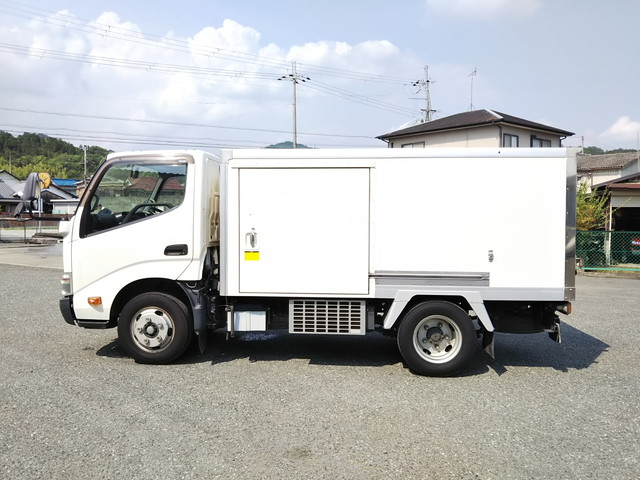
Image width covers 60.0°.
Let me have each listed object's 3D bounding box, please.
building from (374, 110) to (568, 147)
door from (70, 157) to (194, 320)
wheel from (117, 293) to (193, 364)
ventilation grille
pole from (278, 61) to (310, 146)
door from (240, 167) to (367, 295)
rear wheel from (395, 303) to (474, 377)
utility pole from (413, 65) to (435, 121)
[{"bbox_3d":[8.925,-3.823,32.159,7.245,7.673,8.190,-2,3,-41],"label":"building"},{"bbox_3d":[-1.658,-0.012,5.009,1.128,1.457,0.170,0,2,5],"label":"door"},{"bbox_3d":[-1.491,0.798,5.083,0.655,0.655,0.210,0,2,5],"label":"wheel"},{"bbox_3d":[0.069,0.676,4.872,0.669,0.301,0.070,0,2,5],"label":"ventilation grille"},{"bbox_3d":[-1.998,-7.188,43.745,1.900,13.457,1.600,2,3,37],"label":"pole"},{"bbox_3d":[-0.134,-0.076,4.798,1.123,1.080,0.070,0,2,5],"label":"door"},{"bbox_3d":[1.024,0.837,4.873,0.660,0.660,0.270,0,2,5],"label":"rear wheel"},{"bbox_3d":[8.810,-7.403,45.738,1.800,13.726,1.200,-1,2,-18],"label":"utility pole"}]

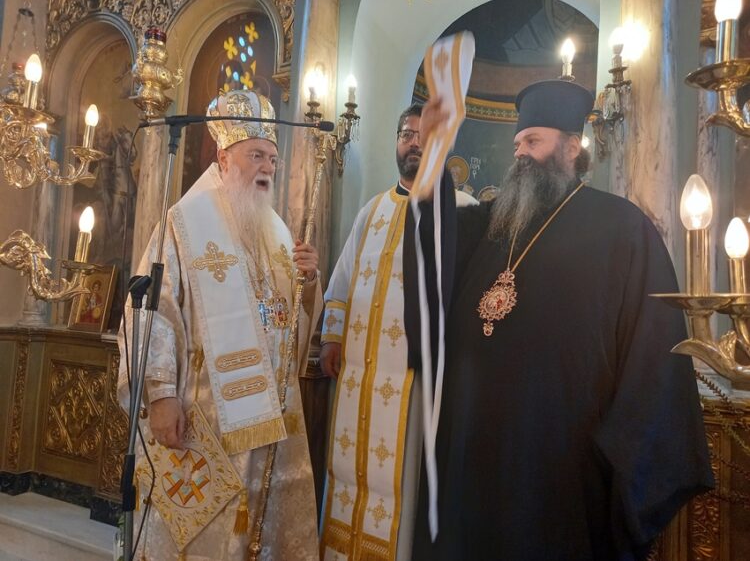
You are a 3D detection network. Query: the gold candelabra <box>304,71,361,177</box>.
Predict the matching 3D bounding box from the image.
[{"bbox_3d":[-0.199,-0.732,2.535,0.290,0.465,0.180,2,-3,22],"label":"gold candelabra"}]

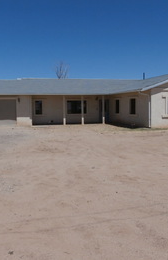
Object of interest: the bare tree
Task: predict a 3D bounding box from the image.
[{"bbox_3d":[-3.038,-5.720,43.291,2.500,8.496,2.500,-1,4,0],"label":"bare tree"}]

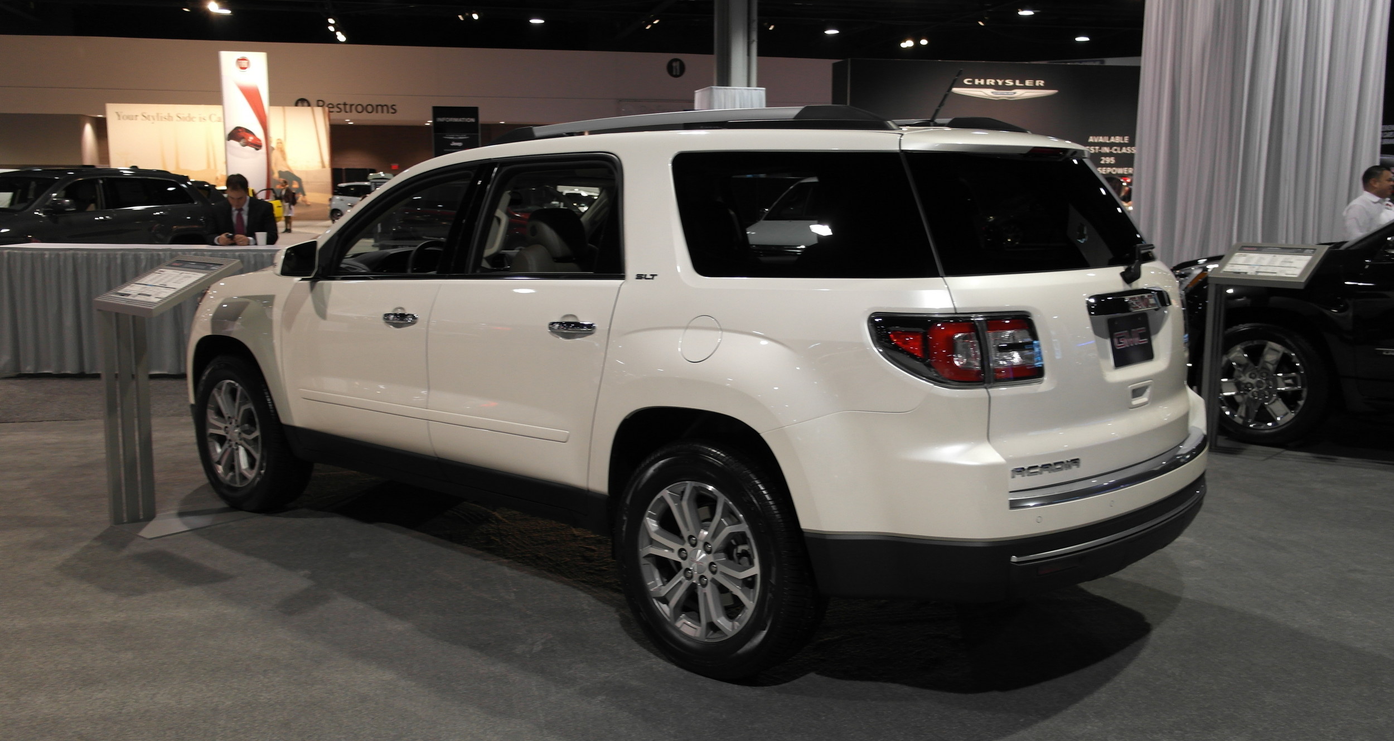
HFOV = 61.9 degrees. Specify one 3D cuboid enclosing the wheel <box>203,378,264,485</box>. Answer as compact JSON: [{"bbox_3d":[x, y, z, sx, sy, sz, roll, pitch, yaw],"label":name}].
[{"bbox_3d":[-2.226,0.306,5.789,0.530,0.530,0.190,8,11,40],"label":"wheel"}]

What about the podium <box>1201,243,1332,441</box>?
[{"bbox_3d":[3.400,-0.120,6.980,0.430,1.240,0.550,-8,12,-43],"label":"podium"}]

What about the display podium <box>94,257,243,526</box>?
[{"bbox_3d":[-2.422,0.119,5.412,0.626,1.278,0.430,9,12,42],"label":"display podium"}]

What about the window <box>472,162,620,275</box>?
[{"bbox_3d":[-0.537,-0.548,4.297,0.800,0.450,0.060,5,-5,40],"label":"window"}]

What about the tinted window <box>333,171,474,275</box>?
[{"bbox_3d":[-1.251,-0.609,4.891,0.870,0.470,0.060,5,-5,40],"label":"tinted window"}]

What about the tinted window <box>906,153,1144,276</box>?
[{"bbox_3d":[1.208,-0.530,3.850,1.620,0.480,0.150,-9,-20,-48],"label":"tinted window"}]

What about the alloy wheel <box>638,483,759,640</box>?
[{"bbox_3d":[0.057,0.612,3.840,0.530,0.530,0.190,8,11,40],"label":"alloy wheel"}]

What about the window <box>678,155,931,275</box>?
[{"bbox_3d":[0.305,-0.479,3.572,1.060,0.410,0.060,7,-6,38],"label":"window"}]

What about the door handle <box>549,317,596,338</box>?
[{"bbox_3d":[-0.435,-0.144,4.073,0.230,0.055,0.055,8,11,40],"label":"door handle"}]

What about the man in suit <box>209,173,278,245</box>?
[{"bbox_3d":[-4.032,-0.903,10.339,0.580,1.670,0.440,-1,9,-9],"label":"man in suit"}]

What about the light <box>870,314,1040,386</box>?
[{"bbox_3d":[0.740,-0.071,3.318,0.390,0.215,0.330,8,11,40],"label":"light"}]

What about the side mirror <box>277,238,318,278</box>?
[{"bbox_3d":[-1.769,-0.482,5.092,0.145,0.165,0.200,8,12,40],"label":"side mirror"}]

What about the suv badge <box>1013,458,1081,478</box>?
[{"bbox_3d":[0.993,0.276,3.301,0.264,0.034,0.012,-5,11,-31],"label":"suv badge"}]

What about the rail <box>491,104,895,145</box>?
[{"bbox_3d":[-0.124,-0.888,4.228,1.980,0.100,0.070,8,11,40],"label":"rail"}]

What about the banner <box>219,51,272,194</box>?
[{"bbox_3d":[-17.093,-8.775,44.280,1.850,6.500,0.350,-2,9,-15],"label":"banner"}]

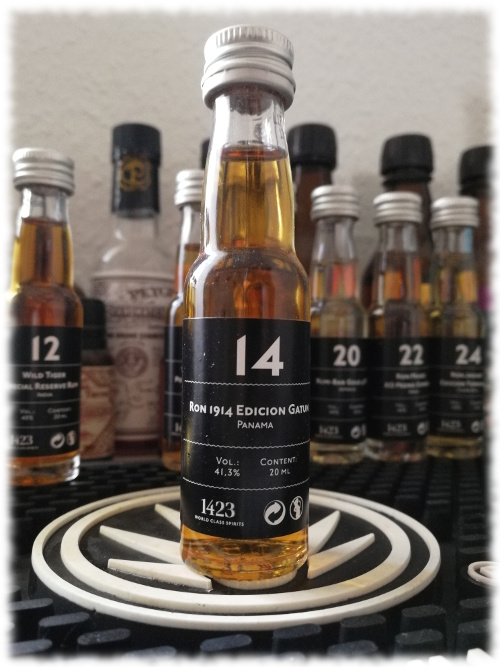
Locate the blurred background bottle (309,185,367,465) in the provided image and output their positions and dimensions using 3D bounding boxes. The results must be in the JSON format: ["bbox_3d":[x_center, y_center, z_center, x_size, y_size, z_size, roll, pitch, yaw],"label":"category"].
[{"bbox_3d":[0.032,-0.003,0.200,0.025,0.102,0.025,1,-2,-9],"label":"blurred background bottle"}]

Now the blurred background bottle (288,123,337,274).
[{"bbox_3d":[0.031,-0.021,0.264,0.051,0.162,0.051,0,-2,7],"label":"blurred background bottle"}]

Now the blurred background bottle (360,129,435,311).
[{"bbox_3d":[0.083,-0.020,0.273,0.051,0.161,0.051,0,-2,17],"label":"blurred background bottle"}]

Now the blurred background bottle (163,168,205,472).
[{"bbox_3d":[-0.018,-0.005,0.185,0.025,0.102,0.025,1,-2,-13],"label":"blurred background bottle"}]

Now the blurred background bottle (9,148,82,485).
[{"bbox_3d":[-0.067,-0.005,0.167,0.025,0.102,0.025,1,-2,-25],"label":"blurred background bottle"}]

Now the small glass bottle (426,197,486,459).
[{"bbox_3d":[0.084,-0.003,0.212,0.025,0.102,0.025,1,-2,-1],"label":"small glass bottle"}]

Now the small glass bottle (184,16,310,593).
[{"bbox_3d":[-0.001,-0.007,0.105,0.025,0.102,0.025,1,-2,-8],"label":"small glass bottle"}]

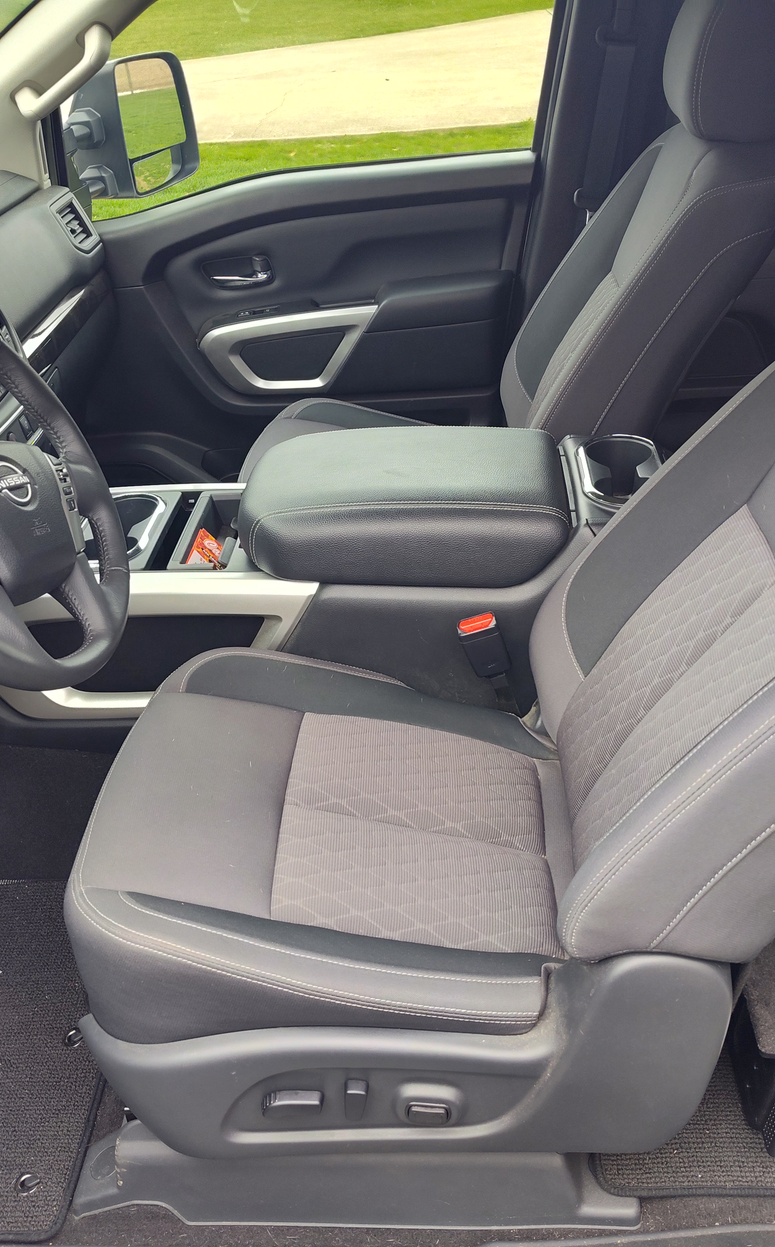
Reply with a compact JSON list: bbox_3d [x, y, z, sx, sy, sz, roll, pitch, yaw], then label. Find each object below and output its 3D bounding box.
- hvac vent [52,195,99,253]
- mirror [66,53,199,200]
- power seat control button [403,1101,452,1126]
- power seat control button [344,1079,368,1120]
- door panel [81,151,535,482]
[{"bbox_3d":[-0.555,-0.702,1.937,0.040,0.090,0.105,-22,29,16],"label":"hvac vent"},{"bbox_3d":[-0.512,-1.022,2.276,0.160,0.270,0.290,9,34,19],"label":"mirror"},{"bbox_3d":[0.036,0.449,1.012,0.041,0.024,0.012,-1,32,4],"label":"power seat control button"},{"bbox_3d":[-0.029,0.436,1.005,0.021,0.046,0.016,-1,32,4],"label":"power seat control button"},{"bbox_3d":[-0.189,-0.538,2.126,0.920,0.650,0.140,-1,32,4],"label":"door panel"}]

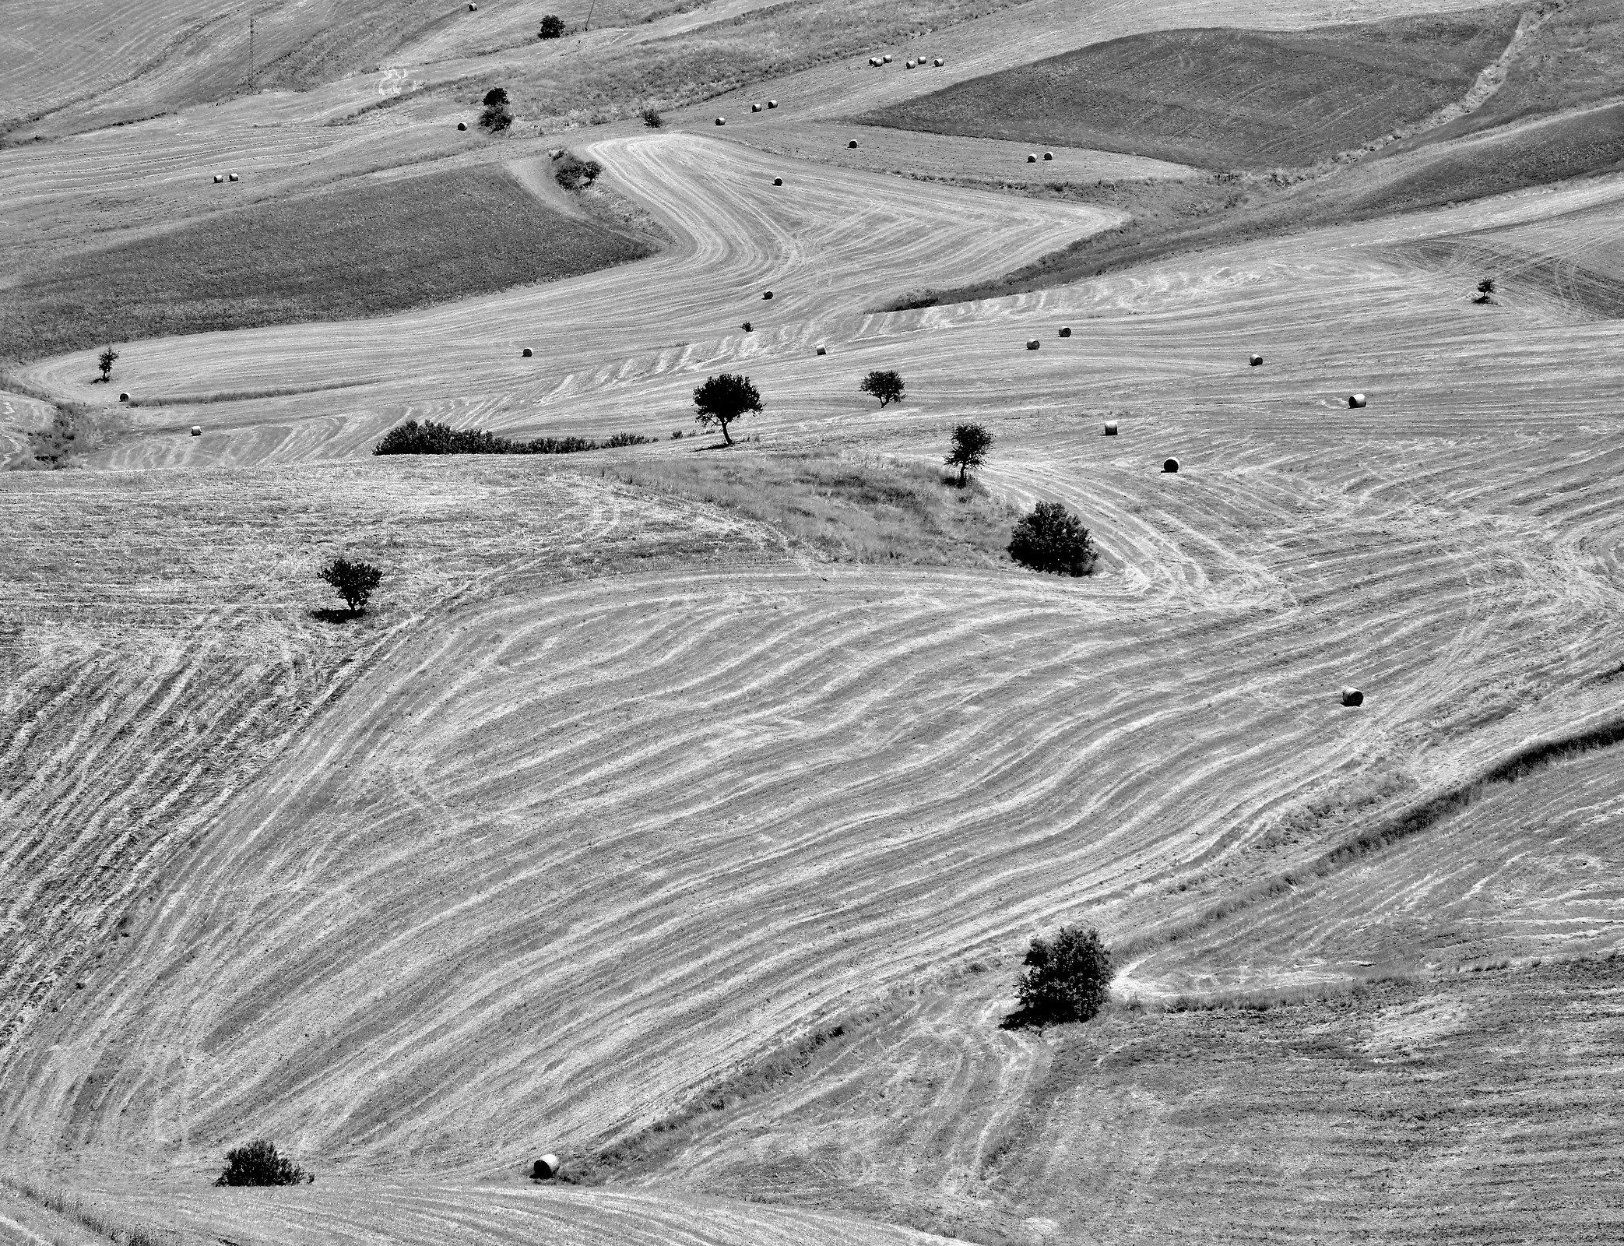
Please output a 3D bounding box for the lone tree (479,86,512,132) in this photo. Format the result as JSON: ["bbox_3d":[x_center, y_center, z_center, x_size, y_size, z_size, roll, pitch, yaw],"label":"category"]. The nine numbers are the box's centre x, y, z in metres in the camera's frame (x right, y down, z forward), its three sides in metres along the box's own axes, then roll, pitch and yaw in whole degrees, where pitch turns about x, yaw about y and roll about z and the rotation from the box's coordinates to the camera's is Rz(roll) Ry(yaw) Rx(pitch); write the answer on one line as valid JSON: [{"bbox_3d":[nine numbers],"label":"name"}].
[{"bbox_3d":[-61.671,-100.166,1590.000,6.267,7.851,5.953,0,10,0],"label":"lone tree"}]

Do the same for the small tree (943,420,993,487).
[{"bbox_3d":[16.294,-17.595,850.000,5.025,6.289,4.774,0,10,0],"label":"small tree"}]

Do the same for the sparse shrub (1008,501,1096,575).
[{"bbox_3d":[23.577,-8.388,800.000,8.599,6.800,8.169,0,10,0],"label":"sparse shrub"}]

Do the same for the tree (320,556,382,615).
[{"bbox_3d":[-45.645,-3.751,805.000,6.346,5.208,6.028,0,10,0],"label":"tree"}]

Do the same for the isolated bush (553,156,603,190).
[{"bbox_3d":[-43.291,-83.494,1515.000,9.228,5.621,6.921,0,10,0],"label":"isolated bush"}]

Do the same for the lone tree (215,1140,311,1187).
[{"bbox_3d":[-43.169,42.555,640.000,7.567,3.705,6.054,0,10,0],"label":"lone tree"}]

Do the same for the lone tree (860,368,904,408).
[{"bbox_3d":[8.599,-28.855,1000.000,5.195,4.473,4.936,0,10,0],"label":"lone tree"}]

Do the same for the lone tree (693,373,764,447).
[{"bbox_3d":[-9.612,-24.287,925.000,7.789,7.880,7.399,0,10,0],"label":"lone tree"}]

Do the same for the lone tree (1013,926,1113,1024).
[{"bbox_3d":[21.231,29.587,685.000,8.222,7.536,7.811,0,10,0],"label":"lone tree"}]

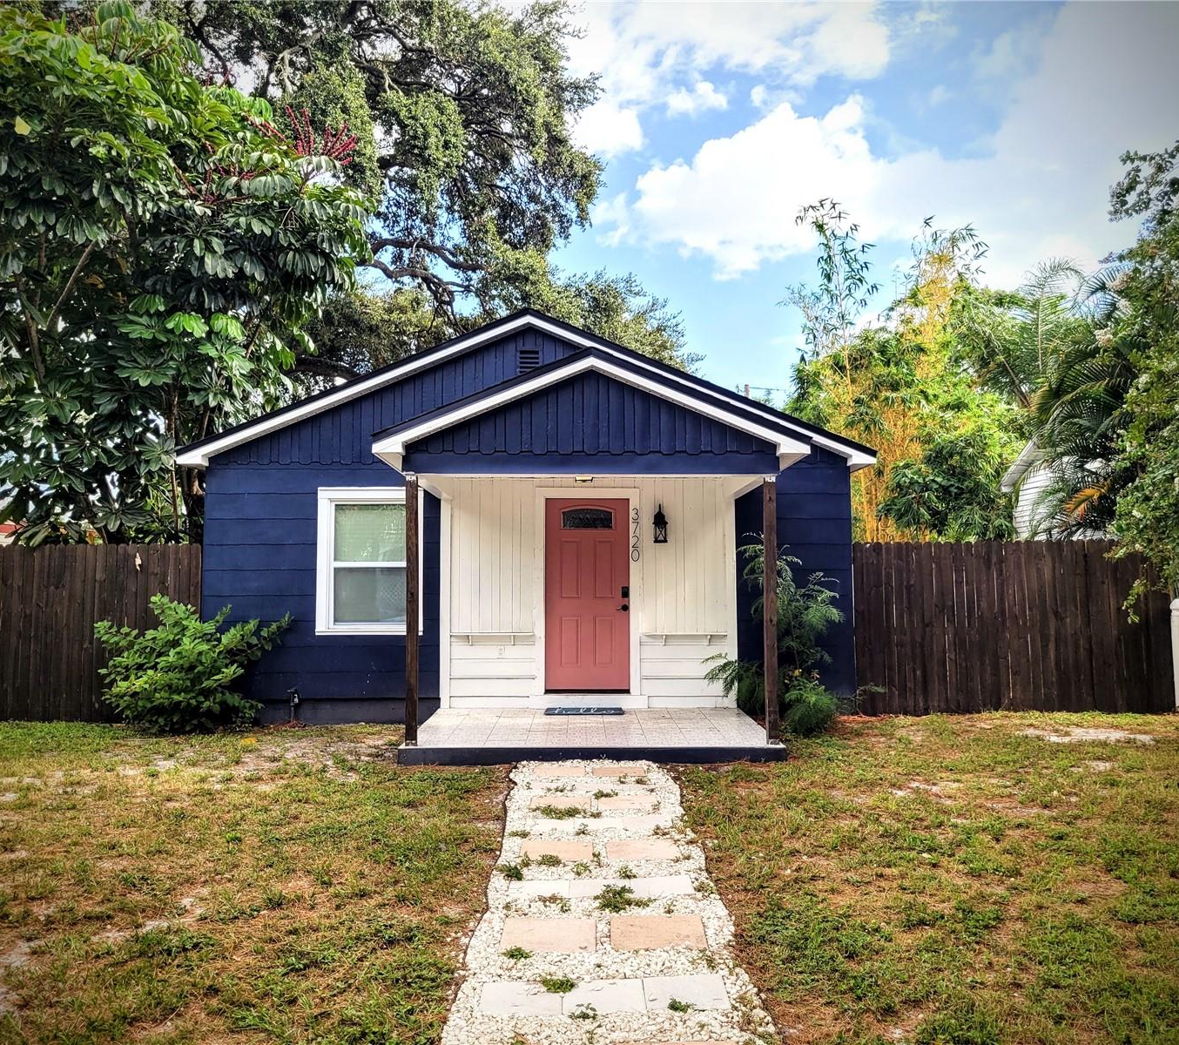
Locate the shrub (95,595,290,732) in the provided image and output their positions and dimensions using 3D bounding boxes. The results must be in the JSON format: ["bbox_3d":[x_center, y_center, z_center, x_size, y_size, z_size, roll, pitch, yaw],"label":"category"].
[{"bbox_3d":[-3.954,1.405,10.430,1.920,1.370,1.450,0,-4,-1],"label":"shrub"}]

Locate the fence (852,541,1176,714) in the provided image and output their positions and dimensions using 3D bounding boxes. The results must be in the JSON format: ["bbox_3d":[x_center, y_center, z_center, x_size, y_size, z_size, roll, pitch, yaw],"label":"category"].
[{"bbox_3d":[4.575,1.137,11.285,3.450,1.860,0.100,0,-4,-1],"label":"fence"}]

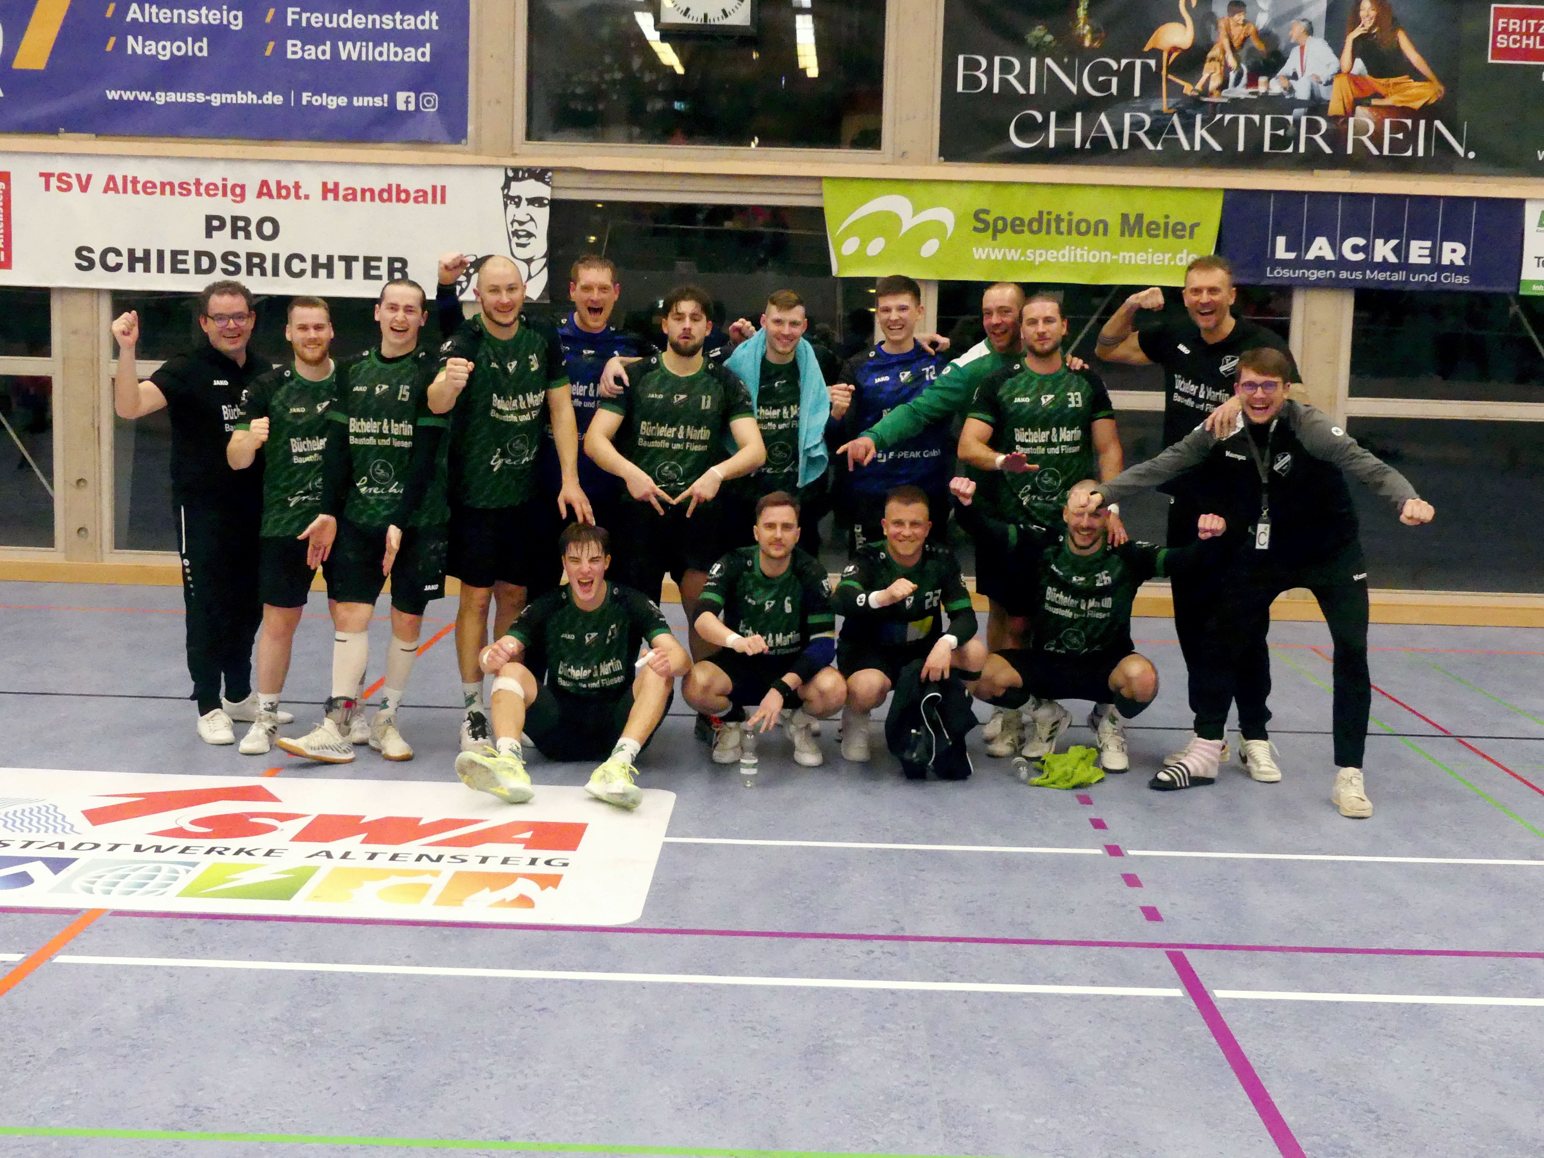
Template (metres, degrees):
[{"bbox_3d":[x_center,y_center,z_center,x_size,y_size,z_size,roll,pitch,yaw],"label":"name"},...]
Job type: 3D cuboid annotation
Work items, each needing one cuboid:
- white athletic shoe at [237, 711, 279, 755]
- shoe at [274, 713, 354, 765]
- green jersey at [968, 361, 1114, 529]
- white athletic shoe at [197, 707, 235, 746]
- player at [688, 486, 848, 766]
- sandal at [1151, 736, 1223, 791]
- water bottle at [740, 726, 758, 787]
[{"bbox_3d":[-2.010,0.603,7.384,0.110,0.120,0.300,1,7,-1],"label":"white athletic shoe"},{"bbox_3d":[-1.735,0.605,7.141,0.310,0.130,0.110,13,3,-20],"label":"shoe"},{"bbox_3d":[1.075,-0.538,7.473,0.570,0.655,0.290,3,8,8],"label":"green jersey"},{"bbox_3d":[-2.213,0.575,7.443,0.105,0.110,0.290,-2,8,-26],"label":"white athletic shoe"},{"bbox_3d":[-0.019,0.185,7.308,0.620,1.030,0.820,1,7,-2],"label":"player"},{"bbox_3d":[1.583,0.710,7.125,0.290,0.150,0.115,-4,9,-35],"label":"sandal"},{"bbox_3d":[-0.084,0.652,6.961,0.067,0.222,0.067,2,7,1],"label":"water bottle"}]

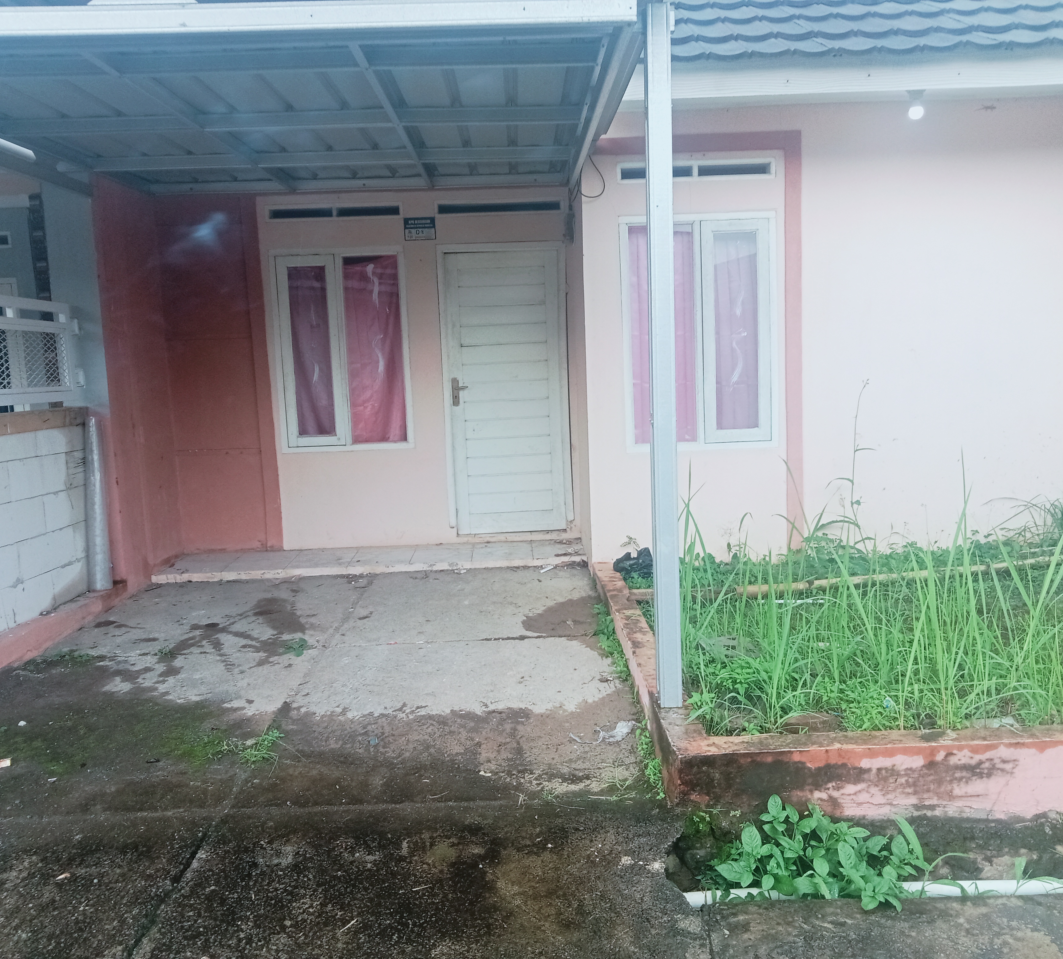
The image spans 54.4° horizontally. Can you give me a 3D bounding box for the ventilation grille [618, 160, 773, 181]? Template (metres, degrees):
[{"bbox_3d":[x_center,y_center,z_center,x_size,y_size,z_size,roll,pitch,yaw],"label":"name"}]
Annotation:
[{"bbox_3d":[0.970,-1.817,6.092,0.917,0.092,0.060,-2,6,-1],"label":"ventilation grille"}]

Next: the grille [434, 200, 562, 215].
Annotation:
[{"bbox_3d":[-0.221,-1.879,7.147,0.850,0.074,0.060,-2,6,-1],"label":"grille"}]

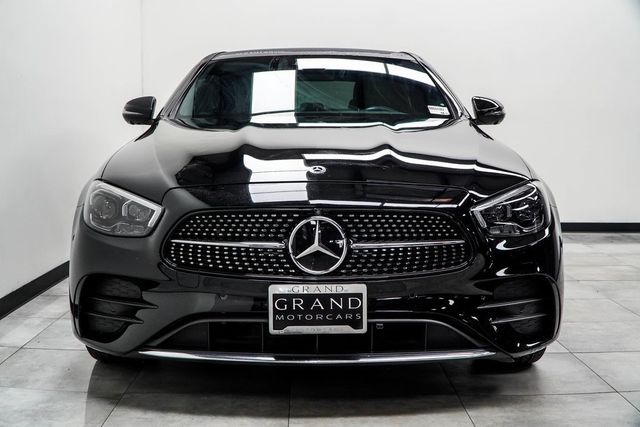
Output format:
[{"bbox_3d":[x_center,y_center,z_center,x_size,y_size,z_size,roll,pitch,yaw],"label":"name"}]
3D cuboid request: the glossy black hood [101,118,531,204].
[{"bbox_3d":[-0.018,-0.231,2.924,1.630,0.280,1.290,0,7,-1],"label":"glossy black hood"}]

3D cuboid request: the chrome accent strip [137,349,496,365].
[{"bbox_3d":[-0.012,0.470,2.298,1.210,0.045,0.130,0,7,-1],"label":"chrome accent strip"}]

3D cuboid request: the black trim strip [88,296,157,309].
[{"bbox_3d":[-0.685,0.311,2.400,0.275,0.030,0.070,3,7,20],"label":"black trim strip"}]

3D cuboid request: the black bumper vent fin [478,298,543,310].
[{"bbox_3d":[0.661,0.316,2.401,0.270,0.030,0.070,-3,7,-22],"label":"black bumper vent fin"}]

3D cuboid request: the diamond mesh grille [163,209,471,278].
[{"bbox_3d":[-0.011,0.093,2.273,1.020,0.225,0.150,0,7,-1],"label":"diamond mesh grille"}]

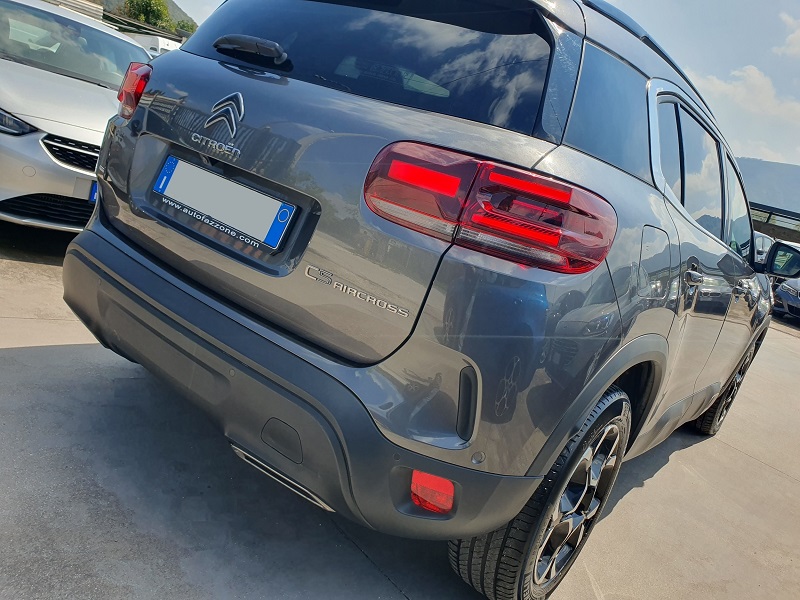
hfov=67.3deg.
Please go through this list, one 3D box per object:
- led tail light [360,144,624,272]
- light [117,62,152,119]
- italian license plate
[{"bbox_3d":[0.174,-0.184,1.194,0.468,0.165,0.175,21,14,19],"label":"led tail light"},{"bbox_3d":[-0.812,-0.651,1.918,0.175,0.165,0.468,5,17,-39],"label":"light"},{"bbox_3d":[-0.449,-0.252,1.486,0.520,0.110,0.012,25,0,34],"label":"italian license plate"}]

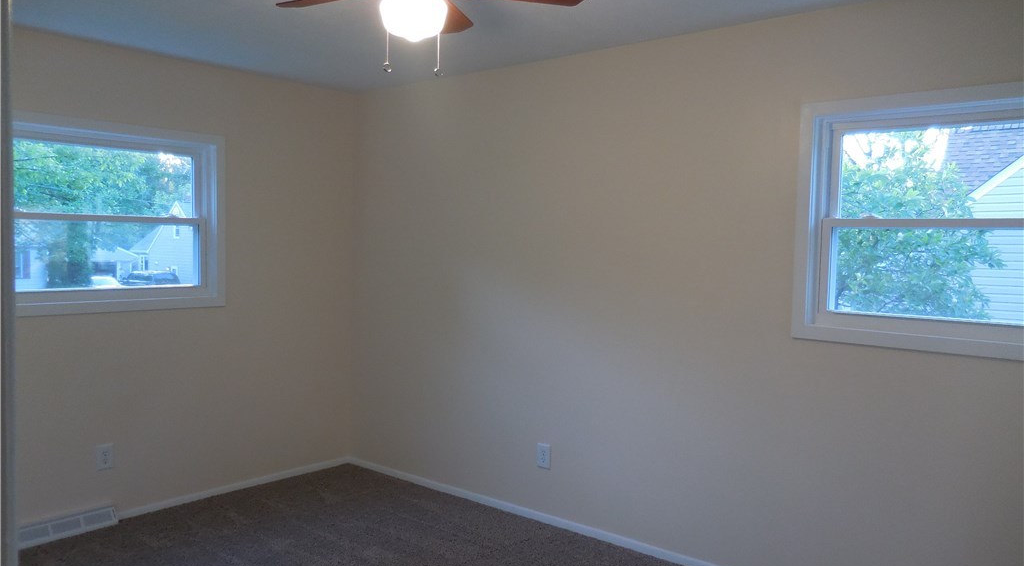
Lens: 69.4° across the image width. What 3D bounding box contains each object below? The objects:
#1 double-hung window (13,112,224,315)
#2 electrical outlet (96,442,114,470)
[{"bbox_3d":[-2.026,-0.326,3.657,0.101,0.941,1.262,3,3,40],"label":"double-hung window"},{"bbox_3d":[-2.024,0.867,3.682,0.010,0.120,0.076,3,3,40],"label":"electrical outlet"}]

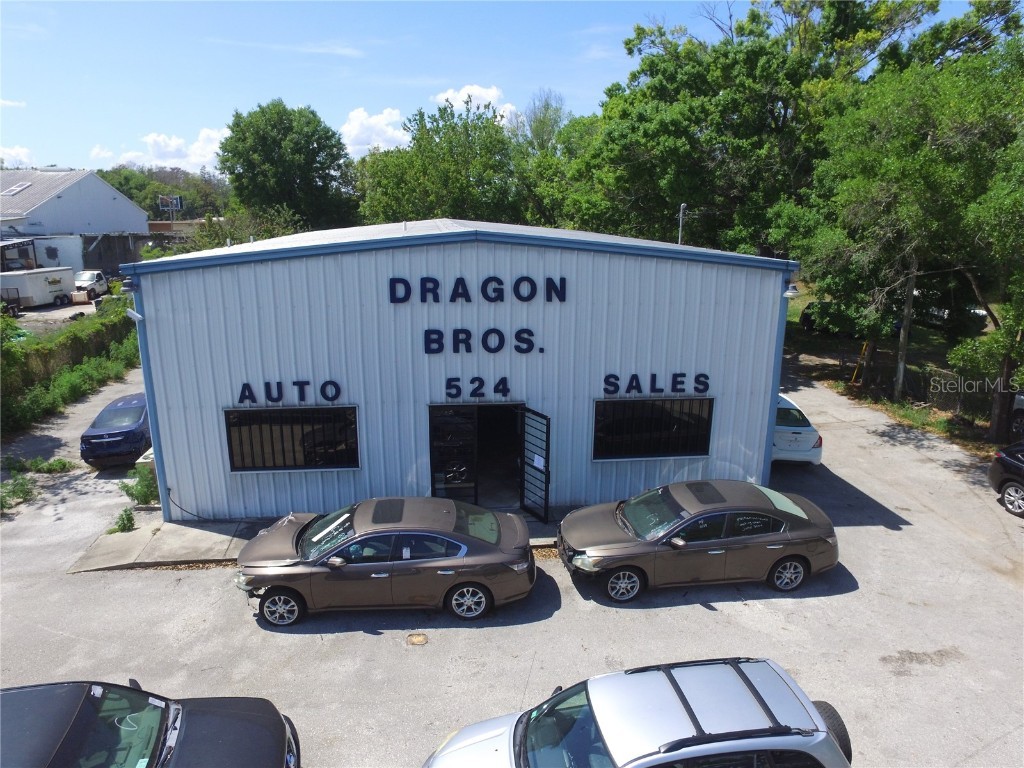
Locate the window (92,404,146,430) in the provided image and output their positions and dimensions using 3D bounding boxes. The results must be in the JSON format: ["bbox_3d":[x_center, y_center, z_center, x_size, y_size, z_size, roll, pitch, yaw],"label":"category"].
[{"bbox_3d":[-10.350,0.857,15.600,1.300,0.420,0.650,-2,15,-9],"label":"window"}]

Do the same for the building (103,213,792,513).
[{"bbox_3d":[-1.474,-1.938,18.882,12.650,5.688,15.000,-1,15,-6],"label":"building"}]

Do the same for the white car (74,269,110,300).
[{"bbox_3d":[-33.461,-7.798,46.717,1.920,1.900,5.200,-2,15,-10],"label":"white car"}]

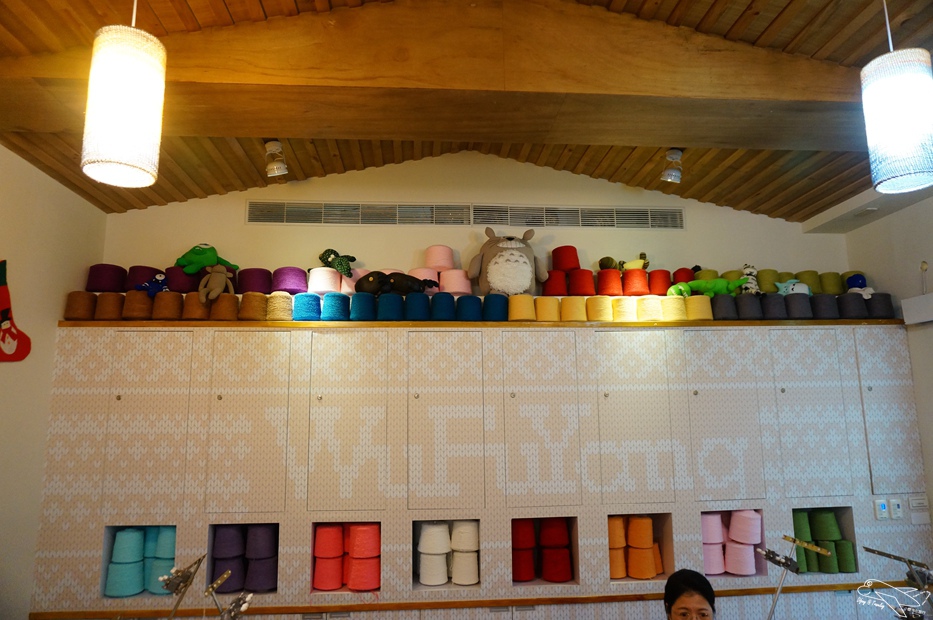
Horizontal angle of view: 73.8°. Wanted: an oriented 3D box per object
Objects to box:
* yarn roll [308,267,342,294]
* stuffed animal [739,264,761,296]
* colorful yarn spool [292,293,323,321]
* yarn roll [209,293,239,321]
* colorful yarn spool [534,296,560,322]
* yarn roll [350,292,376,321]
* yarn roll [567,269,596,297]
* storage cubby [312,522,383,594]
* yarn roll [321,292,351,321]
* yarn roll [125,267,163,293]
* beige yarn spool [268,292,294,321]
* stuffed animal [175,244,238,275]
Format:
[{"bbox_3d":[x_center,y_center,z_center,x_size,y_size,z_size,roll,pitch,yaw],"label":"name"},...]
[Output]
[{"bbox_3d":[-0.937,-0.170,4.133,0.215,0.186,0.215,0,-9,-5],"label":"yarn roll"},{"bbox_3d":[1.829,-0.185,3.988,0.148,0.219,0.120,0,-8,-5],"label":"stuffed animal"},{"bbox_3d":[-1.004,-0.004,3.929,0.174,0.185,0.174,0,-9,-5],"label":"colorful yarn spool"},{"bbox_3d":[-1.423,-0.005,3.652,0.162,0.168,0.162,0,-9,-5],"label":"yarn roll"},{"bbox_3d":[0.496,0.012,3.807,0.152,0.155,0.152,0,-10,-4],"label":"colorful yarn spool"},{"bbox_3d":[-0.651,-0.005,3.955,0.169,0.188,0.169,0,-9,-5],"label":"yarn roll"},{"bbox_3d":[0.751,-0.165,4.046,0.187,0.176,0.187,0,-8,-5],"label":"yarn roll"},{"bbox_3d":[-0.672,1.380,3.575,0.374,0.370,0.370,0,-8,-5],"label":"storage cubby"},{"bbox_3d":[-0.817,-0.005,3.902,0.178,0.179,0.178,0,-9,-5],"label":"yarn roll"},{"bbox_3d":[-1.984,-0.170,3.852,0.214,0.171,0.214,0,-9,-5],"label":"yarn roll"},{"bbox_3d":[-1.155,-0.011,3.862,0.150,0.187,0.150,0,-9,-5],"label":"beige yarn spool"},{"bbox_3d":[-1.717,-0.334,4.111,0.390,0.200,0.230,-2,-9,5],"label":"stuffed animal"}]

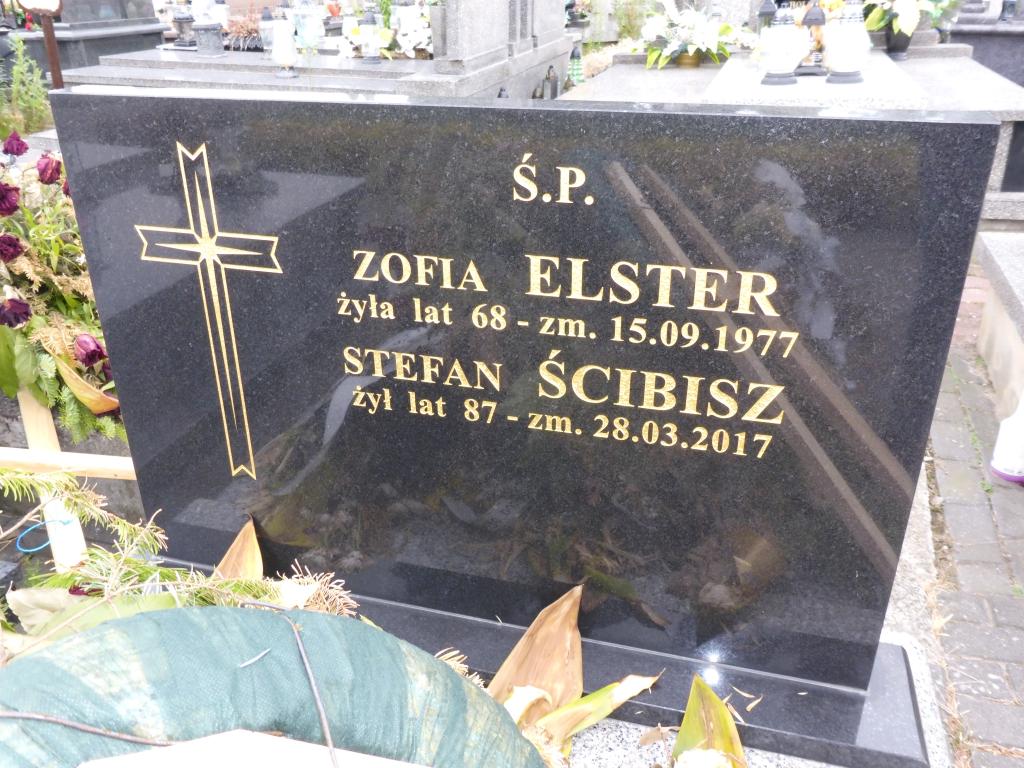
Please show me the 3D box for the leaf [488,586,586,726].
[{"bbox_3d":[0.052,0.349,1.075,0.106,0.052,0.189,18,66,19],"label":"leaf"}]

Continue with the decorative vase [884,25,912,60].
[{"bbox_3d":[2.420,-2.138,5.200,0.140,0.195,0.140,6,25,14],"label":"decorative vase"}]

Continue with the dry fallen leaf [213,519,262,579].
[{"bbox_3d":[-0.399,0.251,1.227,0.082,0.128,0.022,14,12,12],"label":"dry fallen leaf"}]

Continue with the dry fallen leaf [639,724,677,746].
[{"bbox_3d":[0.181,0.430,1.027,0.052,0.013,0.026,-7,25,-15],"label":"dry fallen leaf"}]

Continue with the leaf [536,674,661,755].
[{"bbox_3d":[0.124,0.403,1.034,0.195,0.040,0.045,-12,27,-25],"label":"leaf"}]

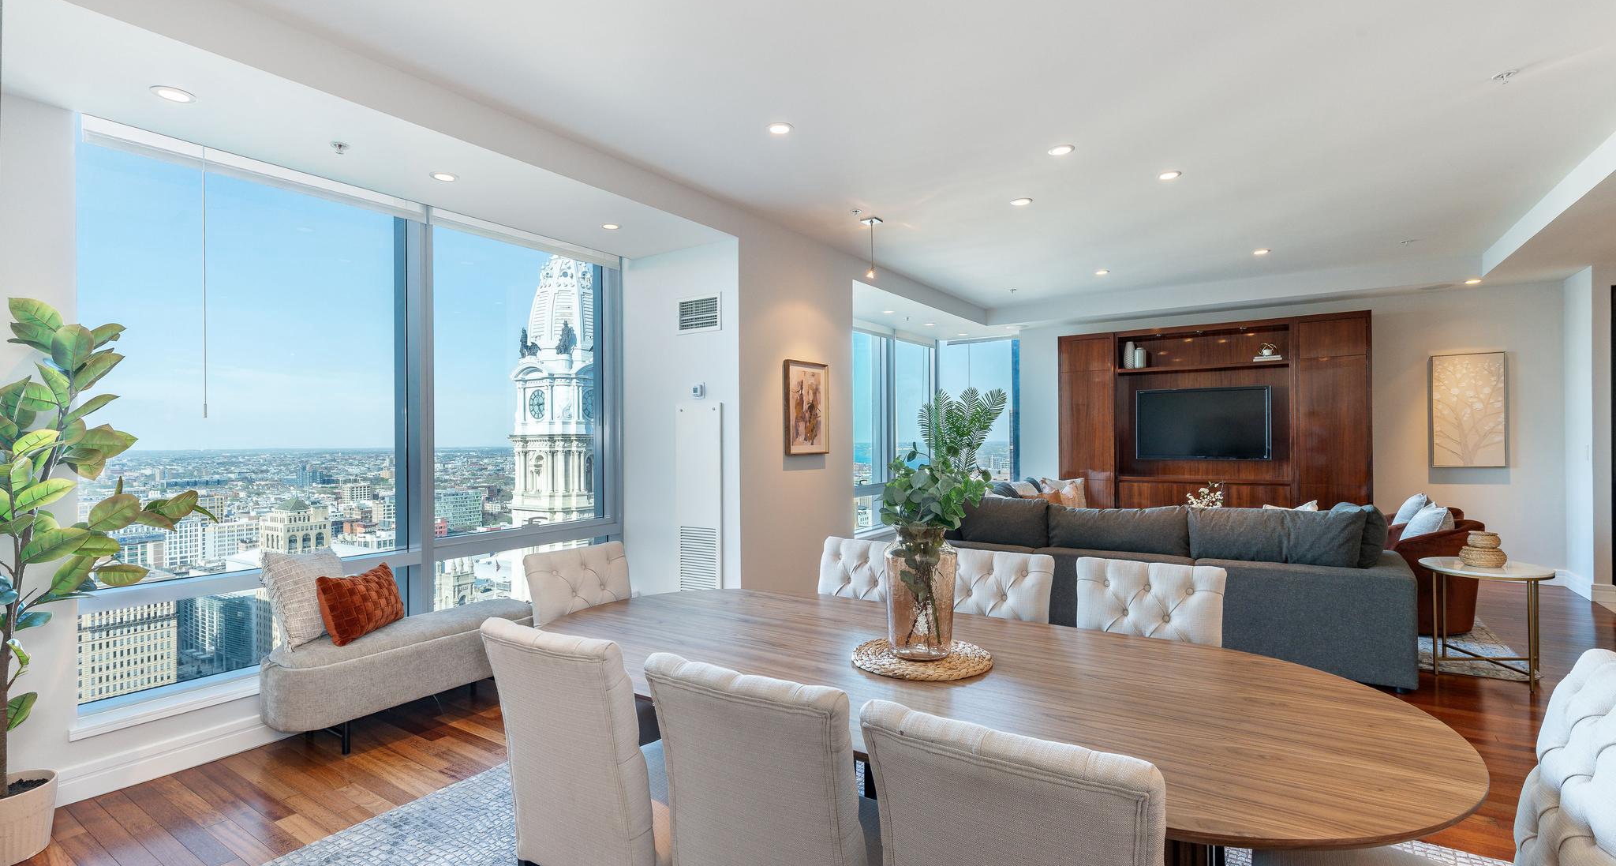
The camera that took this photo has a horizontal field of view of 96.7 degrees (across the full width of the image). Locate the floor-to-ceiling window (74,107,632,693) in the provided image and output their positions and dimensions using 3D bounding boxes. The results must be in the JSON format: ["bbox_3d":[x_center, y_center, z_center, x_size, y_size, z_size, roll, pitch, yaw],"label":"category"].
[{"bbox_3d":[-2.158,-0.054,4.084,0.120,2.432,2.876,-1,0,34],"label":"floor-to-ceiling window"}]

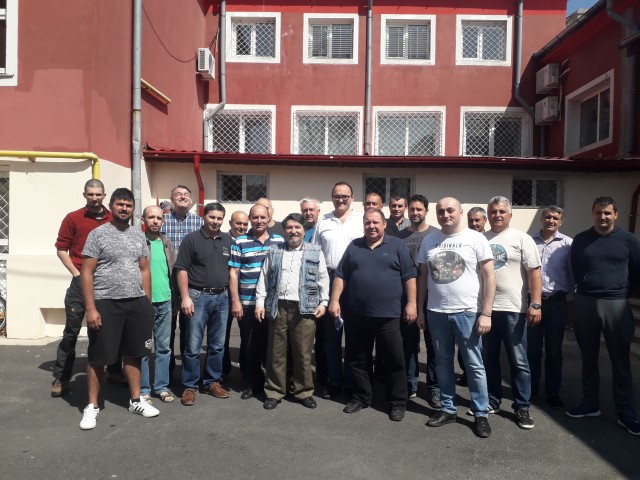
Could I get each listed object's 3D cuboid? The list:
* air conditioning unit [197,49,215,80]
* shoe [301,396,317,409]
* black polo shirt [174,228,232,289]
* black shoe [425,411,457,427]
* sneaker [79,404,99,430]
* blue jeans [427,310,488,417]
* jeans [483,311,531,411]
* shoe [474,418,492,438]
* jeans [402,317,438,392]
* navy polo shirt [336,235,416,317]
[{"bbox_3d":[-2.655,-4.120,11.750,0.260,0.510,0.700,1,1,0],"label":"air conditioning unit"},{"bbox_3d":[-0.114,1.341,4.275,0.108,0.115,0.290,0,1,-26],"label":"shoe"},{"bbox_3d":[-1.018,0.168,4.400,0.490,0.540,0.280,1,1,-21],"label":"black polo shirt"},{"bbox_3d":[0.951,1.377,3.890,0.280,0.110,0.105,1,1,-37],"label":"black shoe"},{"bbox_3d":[-1.748,1.322,3.800,0.105,0.125,0.290,1,1,-14],"label":"sneaker"},{"bbox_3d":[1.061,0.905,3.880,0.440,0.900,0.330,1,1,22],"label":"blue jeans"},{"bbox_3d":[1.528,0.924,4.100,0.420,0.920,0.320,2,1,33],"label":"jeans"},{"bbox_3d":[1.230,1.372,3.770,0.105,0.120,0.295,1,1,13],"label":"shoe"},{"bbox_3d":[0.897,0.938,4.500,0.420,0.880,0.320,1,1,12],"label":"jeans"},{"bbox_3d":[0.466,0.293,4.120,0.620,0.670,0.360,1,1,10],"label":"navy polo shirt"}]

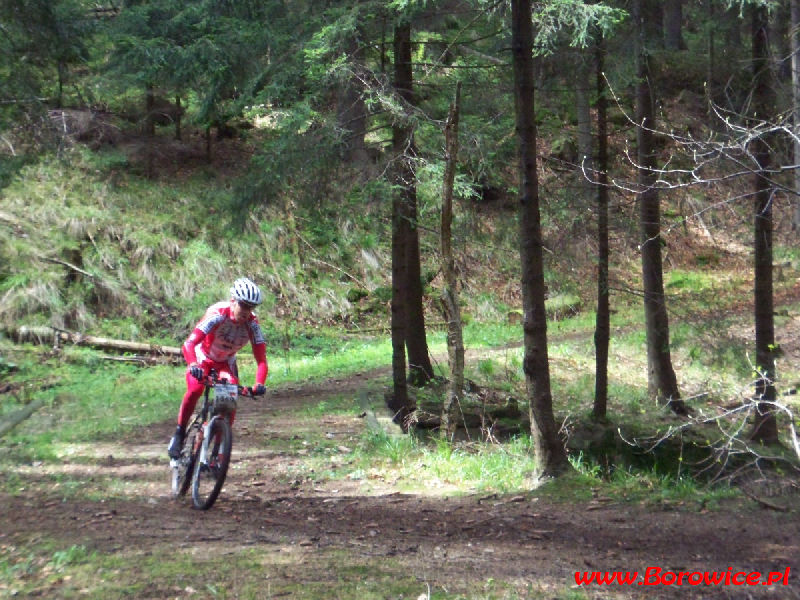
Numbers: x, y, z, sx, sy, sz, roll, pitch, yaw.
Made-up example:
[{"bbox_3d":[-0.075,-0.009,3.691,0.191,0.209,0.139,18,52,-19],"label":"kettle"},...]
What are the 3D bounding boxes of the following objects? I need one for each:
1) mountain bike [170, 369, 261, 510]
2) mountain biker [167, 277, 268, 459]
[{"bbox_3d":[-1.471,1.028,16.300,0.610,1.000,1.740,12,-3,-15],"label":"mountain bike"},{"bbox_3d":[-1.381,0.504,16.350,0.620,1.360,0.900,8,-2,-16],"label":"mountain biker"}]

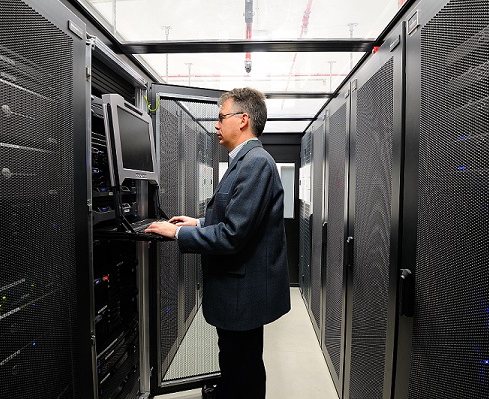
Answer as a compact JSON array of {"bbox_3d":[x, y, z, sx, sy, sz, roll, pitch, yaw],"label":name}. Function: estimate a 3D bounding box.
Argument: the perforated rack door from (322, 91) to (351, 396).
[{"bbox_3d":[0.655,0.294,1.898,0.045,1.973,0.591,0,4,4],"label":"perforated rack door"}]

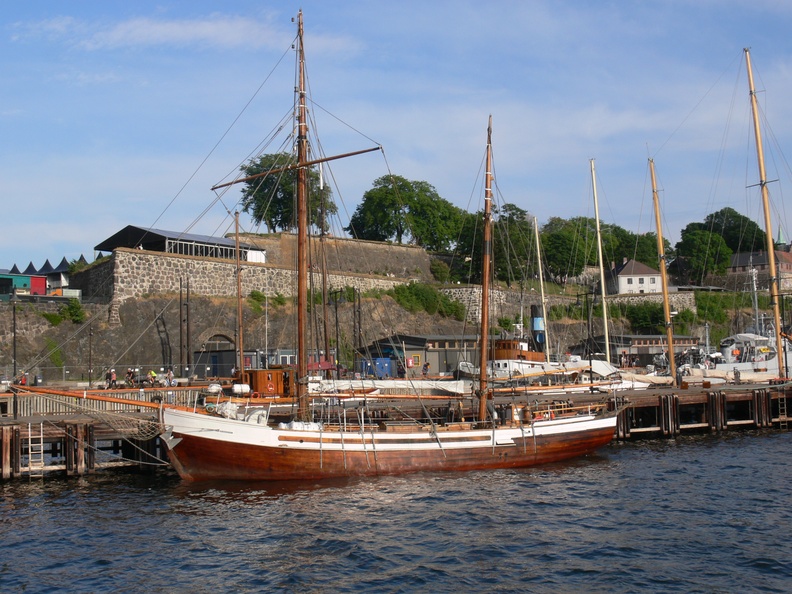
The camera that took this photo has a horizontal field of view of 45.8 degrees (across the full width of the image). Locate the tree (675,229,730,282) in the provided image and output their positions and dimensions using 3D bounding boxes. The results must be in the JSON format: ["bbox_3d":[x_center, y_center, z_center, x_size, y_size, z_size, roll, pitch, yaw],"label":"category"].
[{"bbox_3d":[75.637,-9.930,230.000,13.730,13.730,13.000,-3,-4,18],"label":"tree"}]

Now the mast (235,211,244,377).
[{"bbox_3d":[-11.231,-0.217,67.422,0.330,12.121,0.330,-2,-4,-9],"label":"mast"}]

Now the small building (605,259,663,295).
[{"bbox_3d":[51.544,-3.573,206.147,10.000,8.651,11.000,-1,-4,-9],"label":"small building"}]

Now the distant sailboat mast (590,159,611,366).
[{"bbox_3d":[14.094,-2.394,64.503,0.270,14.476,0.270,-5,-4,12],"label":"distant sailboat mast"}]

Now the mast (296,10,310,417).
[{"bbox_3d":[-3.449,-3.108,34.056,0.360,14.940,0.360,0,-4,-6],"label":"mast"}]

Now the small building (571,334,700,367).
[{"bbox_3d":[40.648,9.202,159.275,12.000,5.371,23.000,-5,-6,44],"label":"small building"}]

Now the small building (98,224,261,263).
[{"bbox_3d":[-32.988,-6.909,142.117,16.800,5.728,20.500,-4,-5,33],"label":"small building"}]

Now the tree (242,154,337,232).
[{"bbox_3d":[-19.022,-18.226,166.000,16.988,14.687,15.000,-1,-4,-6],"label":"tree"}]

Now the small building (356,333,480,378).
[{"bbox_3d":[5.002,7.766,124.321,12.500,5.255,17.000,-5,-5,43],"label":"small building"}]

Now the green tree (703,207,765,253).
[{"bbox_3d":[98.937,-17.442,275.000,18.175,18.175,16.000,-3,-4,20],"label":"green tree"}]

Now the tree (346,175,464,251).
[{"bbox_3d":[1.843,-16.200,182.000,22.893,15.133,17.000,-2,-4,1],"label":"tree"}]

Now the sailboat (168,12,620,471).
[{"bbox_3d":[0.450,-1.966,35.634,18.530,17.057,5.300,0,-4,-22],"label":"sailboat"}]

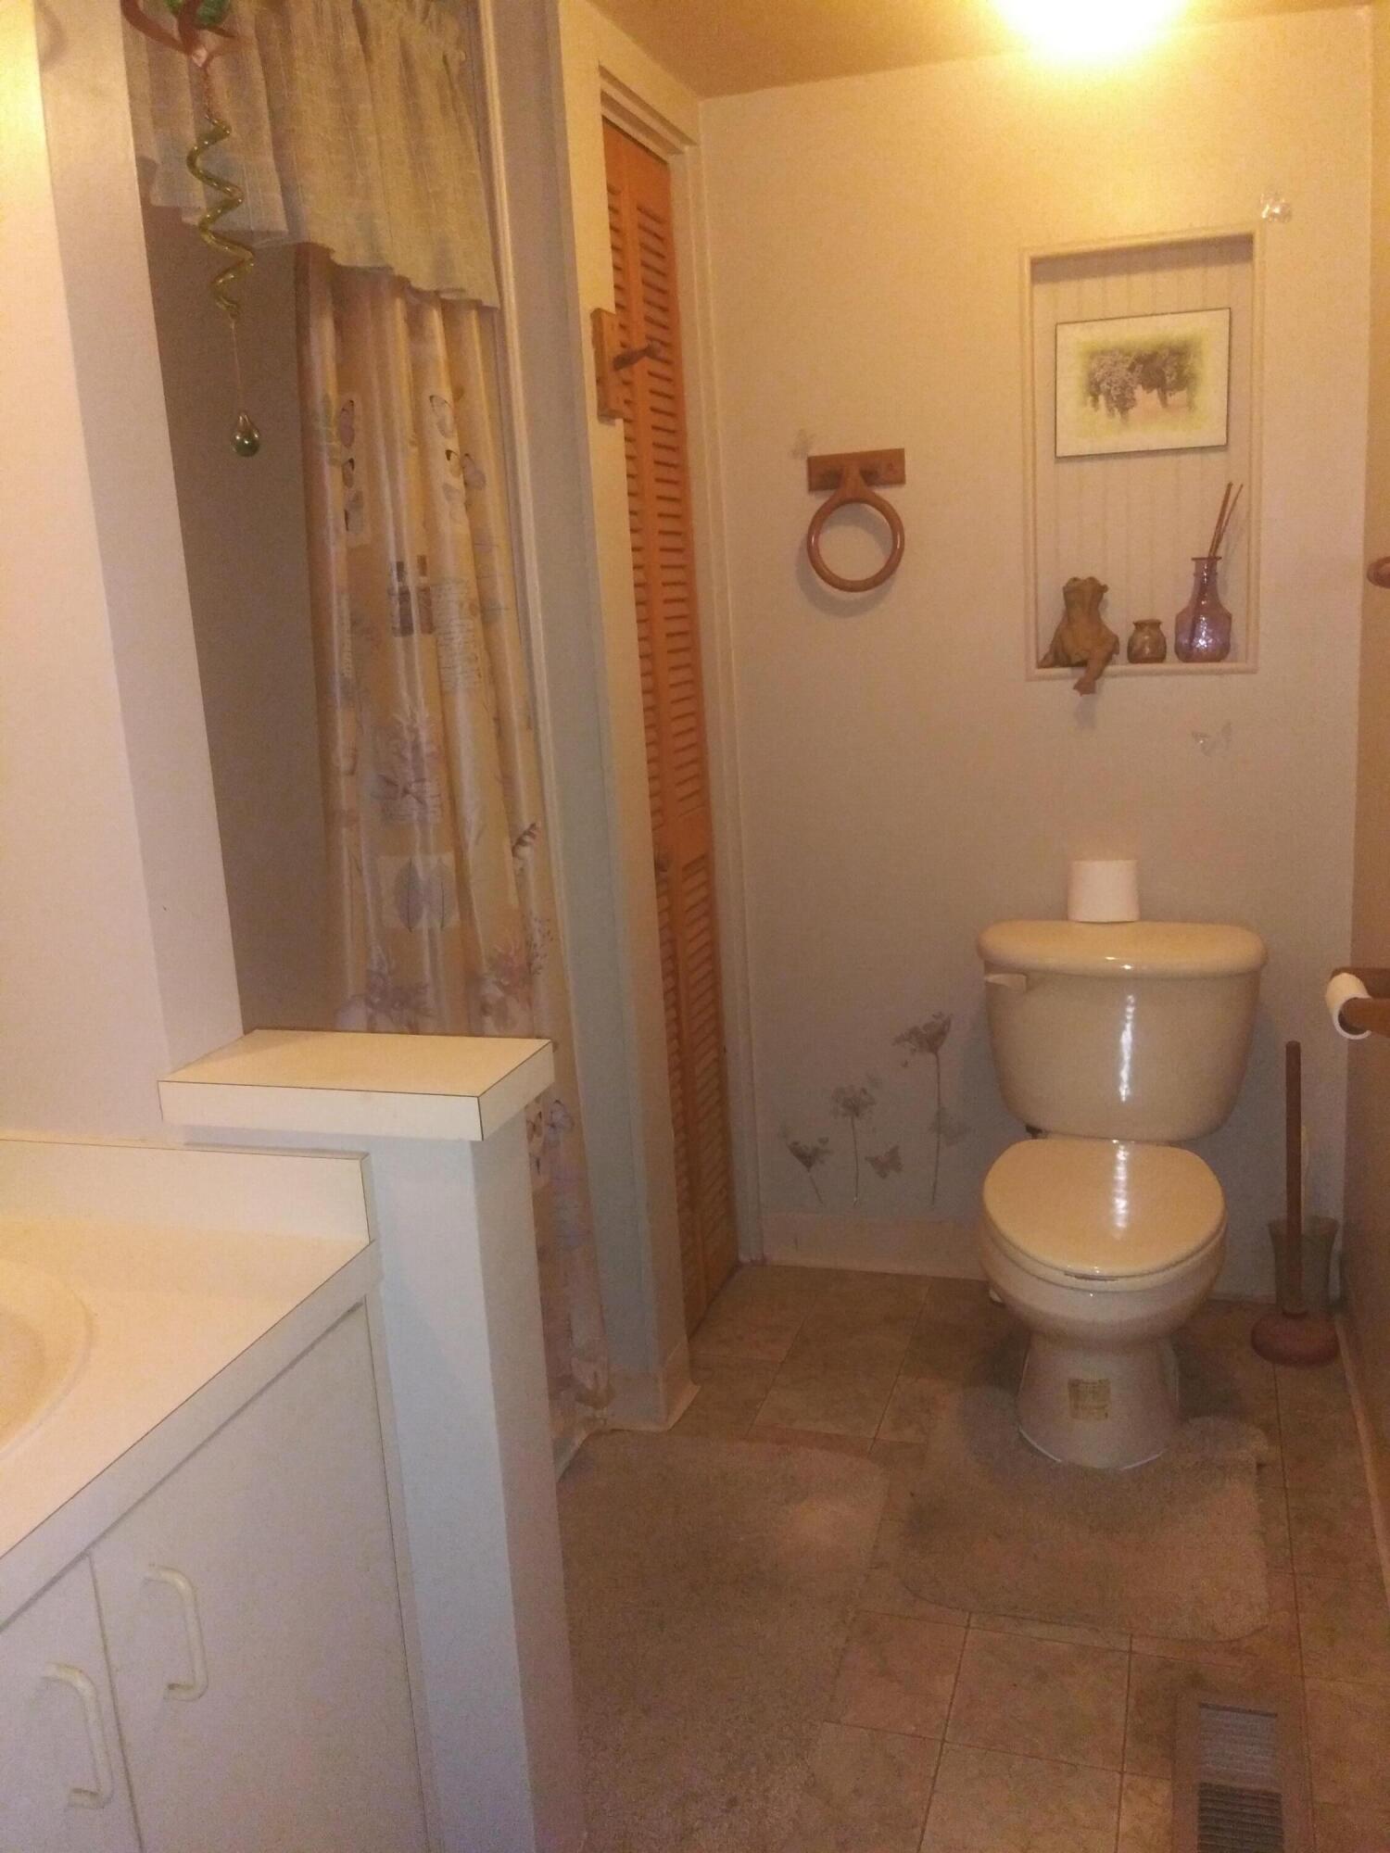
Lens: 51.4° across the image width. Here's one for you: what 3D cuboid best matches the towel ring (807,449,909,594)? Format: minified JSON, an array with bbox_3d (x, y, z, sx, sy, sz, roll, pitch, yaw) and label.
[{"bbox_3d":[0.284,-0.716,2.561,0.174,0.240,0.065,1,13,19],"label":"towel ring"}]

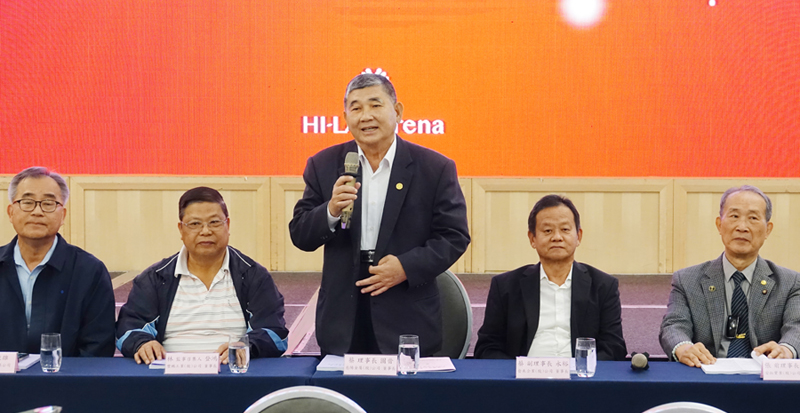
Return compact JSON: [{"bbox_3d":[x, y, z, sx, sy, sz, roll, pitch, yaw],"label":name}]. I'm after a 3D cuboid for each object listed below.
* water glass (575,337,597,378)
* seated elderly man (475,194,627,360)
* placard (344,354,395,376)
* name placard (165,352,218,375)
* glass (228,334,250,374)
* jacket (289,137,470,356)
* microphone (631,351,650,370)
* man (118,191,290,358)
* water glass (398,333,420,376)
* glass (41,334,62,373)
[{"bbox_3d":[0.583,0.471,5.343,0.065,0.119,0.065,0,2,2],"label":"water glass"},{"bbox_3d":[0.508,0.614,5.823,0.530,1.300,0.750,0,2,5],"label":"seated elderly man"},{"bbox_3d":[-0.092,0.494,5.377,0.170,0.066,0.060,0,2,2],"label":"placard"},{"bbox_3d":[-0.651,0.492,5.384,0.170,0.066,0.060,0,2,2],"label":"name placard"},{"bbox_3d":[-0.506,0.465,5.400,0.065,0.119,0.065,0,2,2],"label":"glass"},{"bbox_3d":[-0.069,0.147,5.914,0.605,0.780,0.380,0,2,7],"label":"jacket"},{"bbox_3d":[0.781,0.498,5.557,0.056,0.056,0.250,0,2,7],"label":"microphone"},{"bbox_3d":[-0.663,0.599,5.804,0.575,1.322,0.750,0,2,-2],"label":"man"},{"bbox_3d":[0.031,0.468,5.389,0.065,0.119,0.065,0,2,2],"label":"water glass"},{"bbox_3d":[-1.103,0.463,5.412,0.065,0.119,0.065,0,2,2],"label":"glass"}]

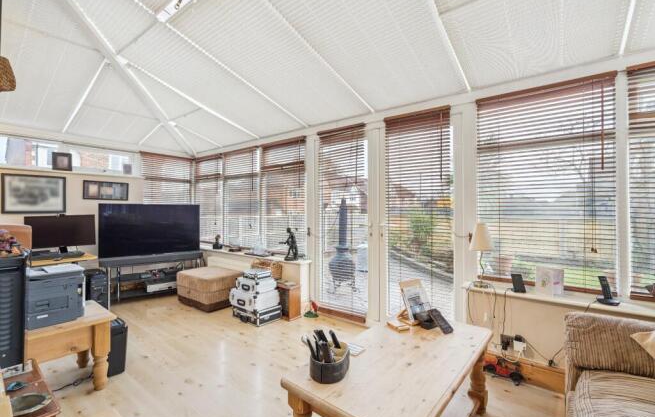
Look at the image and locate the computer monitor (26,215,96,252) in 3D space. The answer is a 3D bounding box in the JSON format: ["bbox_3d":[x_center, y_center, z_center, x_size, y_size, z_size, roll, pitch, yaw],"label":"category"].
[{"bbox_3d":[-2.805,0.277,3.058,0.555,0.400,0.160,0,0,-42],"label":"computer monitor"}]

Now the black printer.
[{"bbox_3d":[-1.925,0.584,1.922,0.370,0.310,0.400,0,0,36],"label":"black printer"}]

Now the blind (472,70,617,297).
[{"bbox_3d":[1.549,-0.153,2.127,0.807,1.439,0.060,0,0,38],"label":"blind"}]

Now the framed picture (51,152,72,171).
[{"bbox_3d":[-3.228,-0.571,3.551,0.025,0.205,0.178,0,0,38],"label":"framed picture"}]

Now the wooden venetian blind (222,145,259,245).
[{"bbox_3d":[-1.288,-0.158,4.327,0.833,1.403,0.070,0,0,38],"label":"wooden venetian blind"}]

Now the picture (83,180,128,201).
[{"bbox_3d":[-2.934,-0.231,3.880,0.025,0.239,0.493,0,0,38],"label":"picture"}]

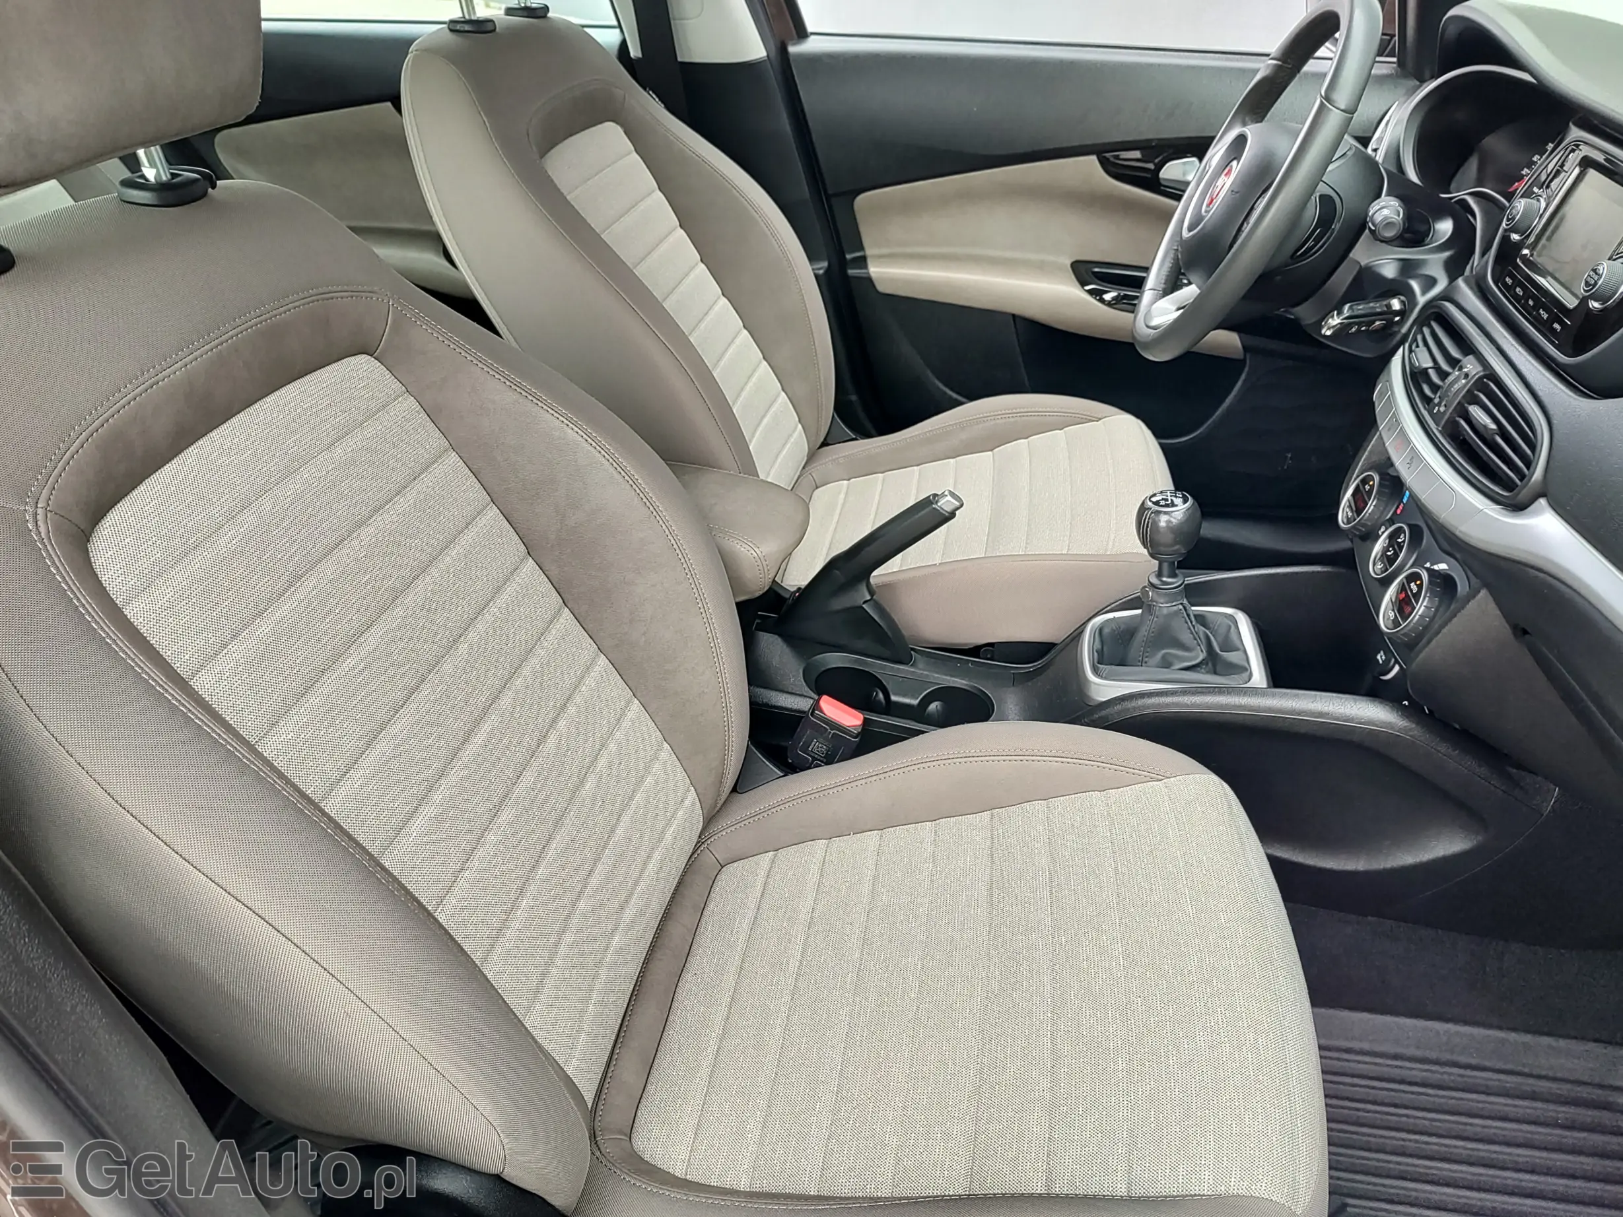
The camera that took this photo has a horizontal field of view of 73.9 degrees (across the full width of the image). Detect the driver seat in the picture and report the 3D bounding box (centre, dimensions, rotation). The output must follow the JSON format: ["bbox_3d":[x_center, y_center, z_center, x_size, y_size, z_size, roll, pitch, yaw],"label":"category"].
[{"bbox_3d":[0.029,-0.322,1.246,0.855,0.780,0.525,6,35,9],"label":"driver seat"}]

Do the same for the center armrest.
[{"bbox_3d":[-0.149,-0.077,1.027,0.297,0.100,0.125,6,35,9],"label":"center armrest"}]

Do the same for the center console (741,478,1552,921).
[{"bbox_3d":[0.210,0.040,1.023,0.920,0.355,0.240,6,35,9],"label":"center console"}]

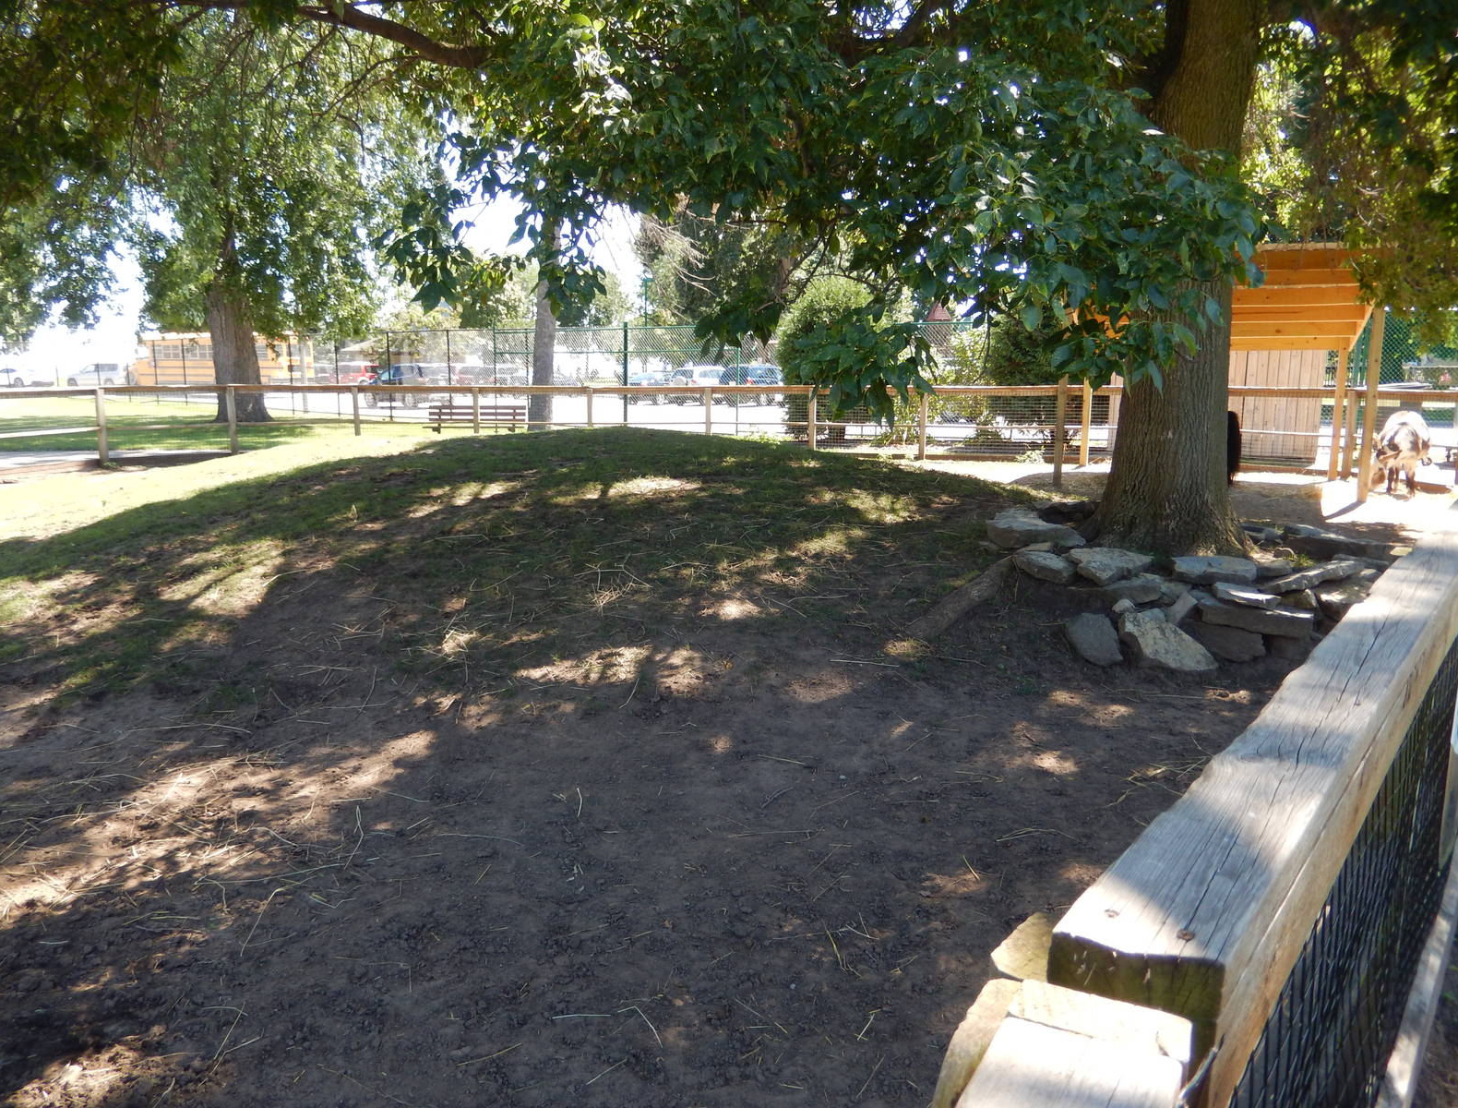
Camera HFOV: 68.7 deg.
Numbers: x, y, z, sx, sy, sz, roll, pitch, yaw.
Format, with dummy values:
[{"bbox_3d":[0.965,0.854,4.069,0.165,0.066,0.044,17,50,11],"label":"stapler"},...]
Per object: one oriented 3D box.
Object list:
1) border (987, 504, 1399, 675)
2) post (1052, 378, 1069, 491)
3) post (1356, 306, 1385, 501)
[{"bbox_3d":[2.780,0.090,6.513,2.450,0.600,2.600,3,10,15],"label":"border"},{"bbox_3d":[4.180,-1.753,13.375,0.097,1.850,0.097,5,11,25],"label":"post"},{"bbox_3d":[7.263,-1.739,12.044,0.097,2.280,0.097,5,11,25],"label":"post"}]

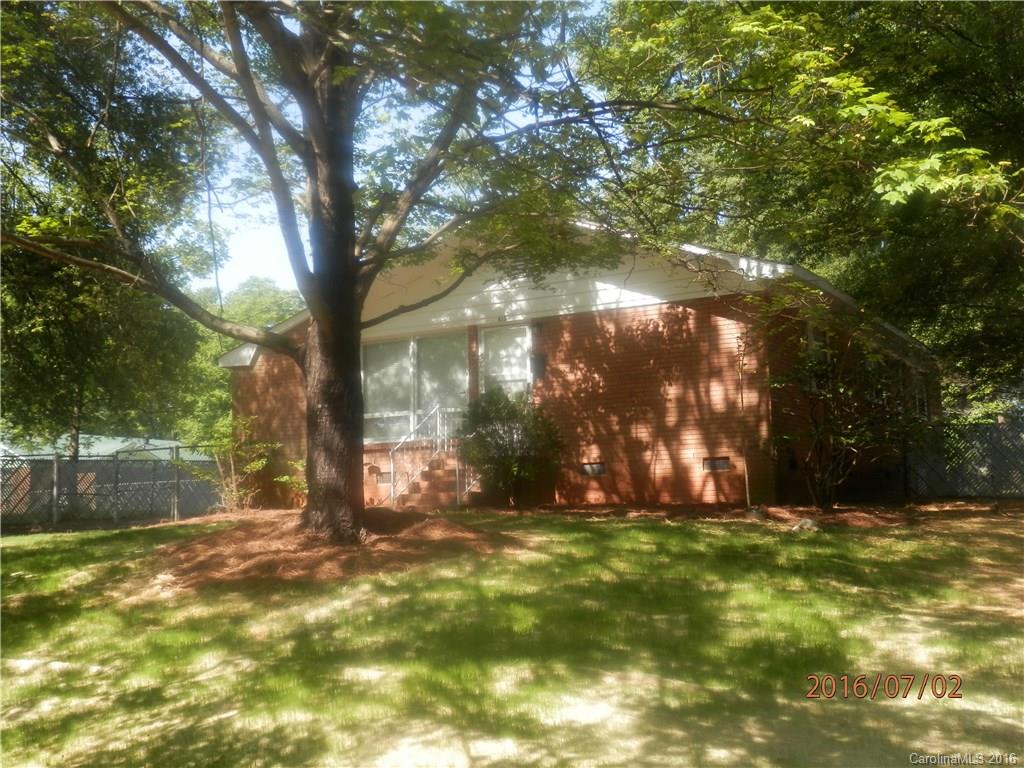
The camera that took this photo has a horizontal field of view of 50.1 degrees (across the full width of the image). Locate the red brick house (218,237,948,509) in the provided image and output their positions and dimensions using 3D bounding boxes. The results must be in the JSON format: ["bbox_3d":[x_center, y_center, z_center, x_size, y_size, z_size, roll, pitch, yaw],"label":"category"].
[{"bbox_3d":[2.054,0.032,22.554,10.850,4.850,11.600,-5,-7,30],"label":"red brick house"}]

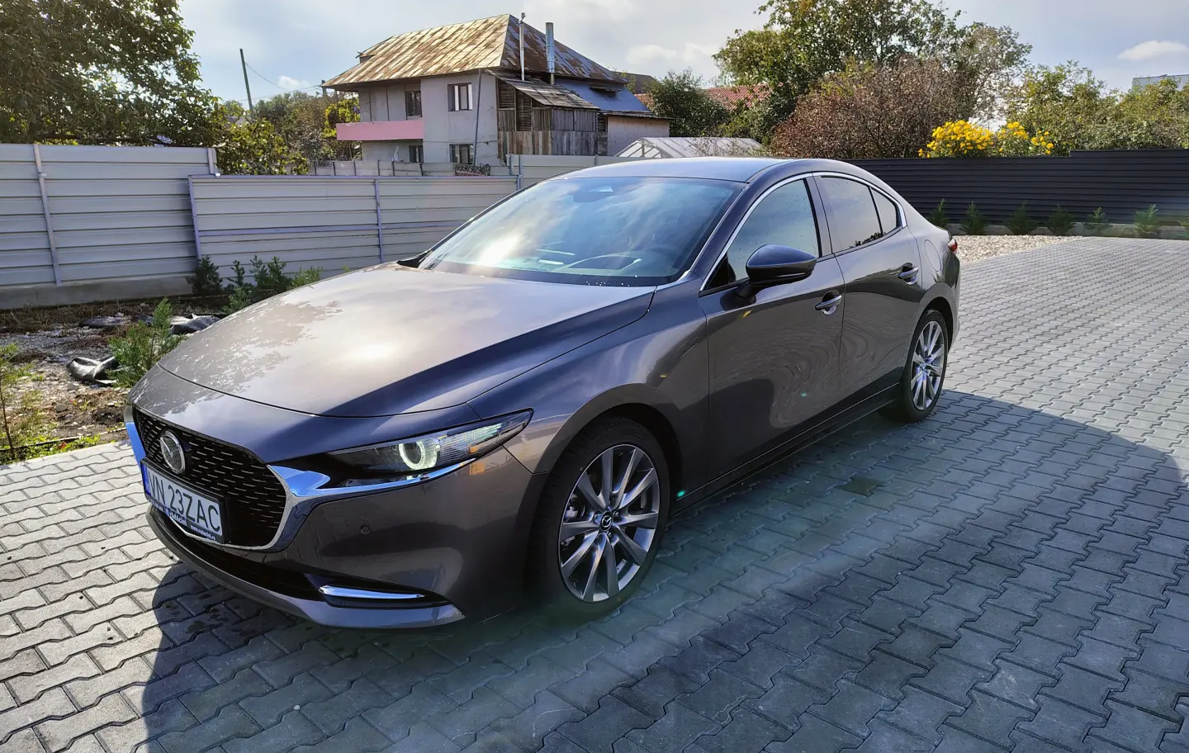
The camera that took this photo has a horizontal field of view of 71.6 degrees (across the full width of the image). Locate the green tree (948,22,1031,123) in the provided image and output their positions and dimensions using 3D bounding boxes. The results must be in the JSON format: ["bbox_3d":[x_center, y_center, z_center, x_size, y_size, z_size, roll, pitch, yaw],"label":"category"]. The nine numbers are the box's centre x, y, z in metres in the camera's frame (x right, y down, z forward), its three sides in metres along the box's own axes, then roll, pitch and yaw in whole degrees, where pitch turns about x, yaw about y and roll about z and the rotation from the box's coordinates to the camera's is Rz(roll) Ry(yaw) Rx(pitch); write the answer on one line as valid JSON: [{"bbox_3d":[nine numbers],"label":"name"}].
[{"bbox_3d":[14.868,-10.426,31.243,3.600,5.600,3.600,6,15,24],"label":"green tree"}]

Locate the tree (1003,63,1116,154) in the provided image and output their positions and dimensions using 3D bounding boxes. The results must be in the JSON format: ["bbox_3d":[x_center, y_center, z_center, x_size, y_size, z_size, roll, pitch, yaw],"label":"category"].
[{"bbox_3d":[12.882,-6.590,23.385,3.091,4.336,2.782,8,16,27],"label":"tree"}]

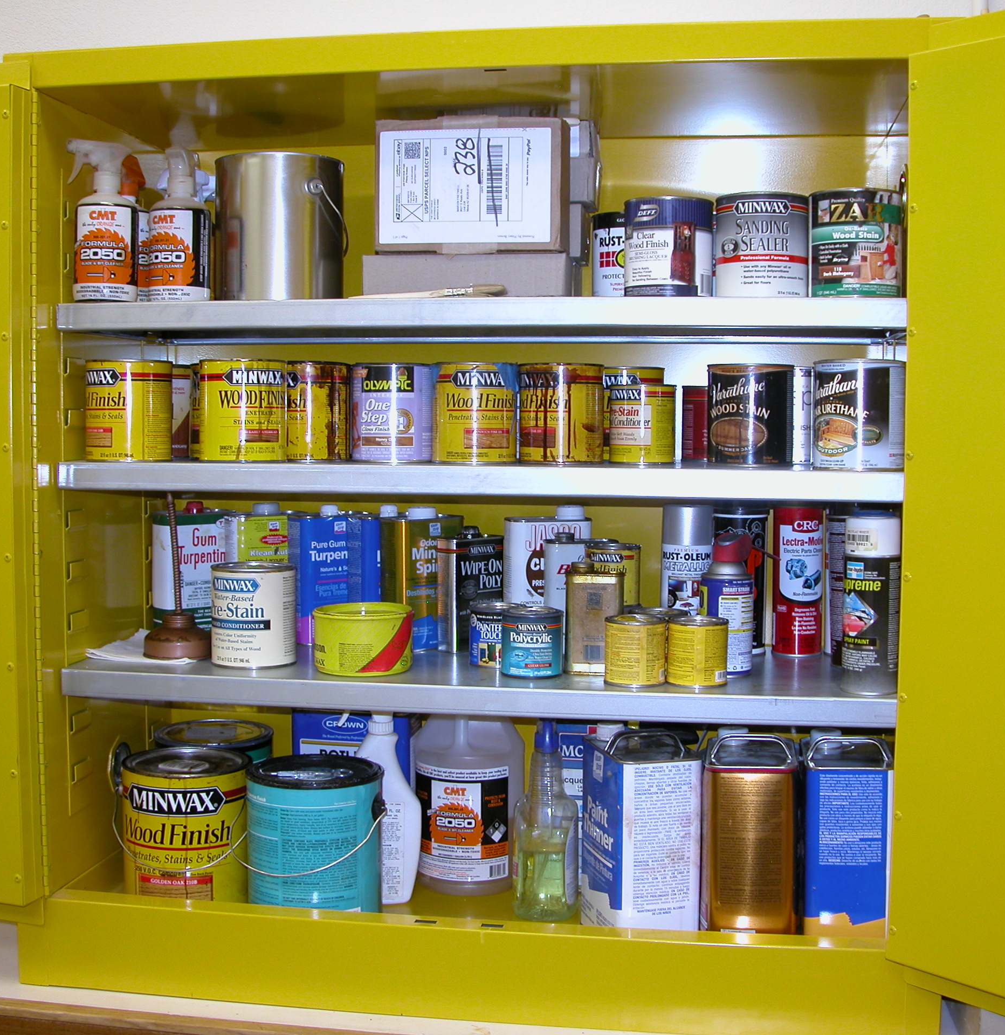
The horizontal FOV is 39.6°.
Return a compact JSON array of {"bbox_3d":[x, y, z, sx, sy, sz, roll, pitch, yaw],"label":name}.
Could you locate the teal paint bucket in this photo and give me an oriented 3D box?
[{"bbox_3d":[-0.231,0.413,1.730,0.170,0.196,0.170,0,4,-8],"label":"teal paint bucket"}]

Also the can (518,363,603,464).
[{"bbox_3d":[0.076,-0.133,1.784,0.108,0.124,0.108,0,4,0],"label":"can"}]

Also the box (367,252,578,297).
[{"bbox_3d":[-0.038,-0.301,1.835,0.258,0.070,0.150,1,4,9],"label":"box"}]

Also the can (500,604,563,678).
[{"bbox_3d":[0.036,0.151,1.700,0.074,0.077,0.074,0,4,1],"label":"can"}]

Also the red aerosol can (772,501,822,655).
[{"bbox_3d":[0.401,0.076,1.899,0.066,0.220,0.066,1,4,9],"label":"red aerosol can"}]

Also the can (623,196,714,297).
[{"bbox_3d":[0.201,-0.315,1.677,0.108,0.124,0.108,0,4,0],"label":"can"}]

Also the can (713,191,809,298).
[{"bbox_3d":[0.311,-0.318,1.670,0.108,0.124,0.108,1,4,9],"label":"can"}]

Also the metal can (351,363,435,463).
[{"bbox_3d":[-0.136,-0.132,1.780,0.108,0.124,0.108,0,4,0],"label":"metal can"}]

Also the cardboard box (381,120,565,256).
[{"bbox_3d":[-0.035,-0.415,1.778,0.234,0.163,0.100,1,4,9],"label":"cardboard box"}]

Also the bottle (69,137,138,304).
[{"bbox_3d":[-0.502,-0.370,1.749,0.090,0.206,0.077,-1,4,-17],"label":"bottle"}]

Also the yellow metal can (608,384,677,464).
[{"bbox_3d":[0.178,-0.116,1.769,0.086,0.099,0.086,1,4,9],"label":"yellow metal can"}]

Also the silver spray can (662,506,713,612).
[{"bbox_3d":[0.240,0.086,1.812,0.066,0.203,0.066,1,4,8],"label":"silver spray can"}]

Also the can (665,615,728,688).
[{"bbox_3d":[0.236,0.162,1.690,0.073,0.076,0.073,1,4,6],"label":"can"}]

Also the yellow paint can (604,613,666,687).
[{"bbox_3d":[0.160,0.159,1.671,0.074,0.076,0.074,1,4,6],"label":"yellow paint can"}]

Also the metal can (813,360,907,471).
[{"bbox_3d":[0.416,-0.119,1.626,0.108,0.124,0.108,0,4,0],"label":"metal can"}]

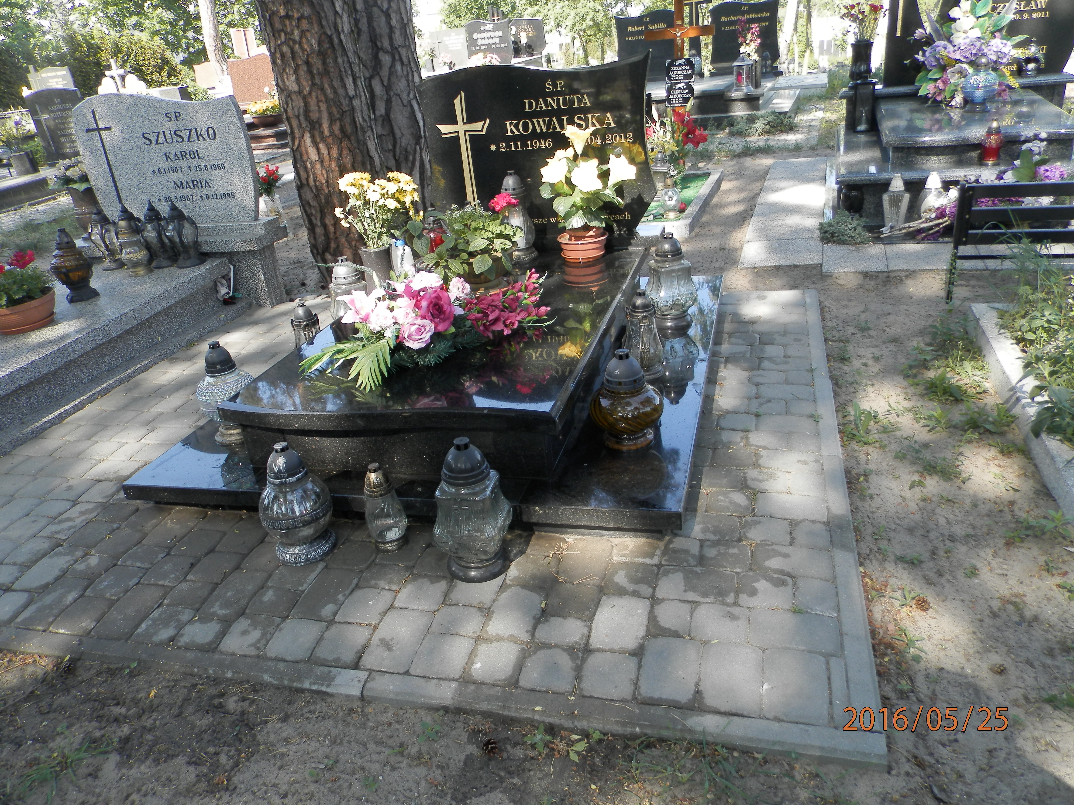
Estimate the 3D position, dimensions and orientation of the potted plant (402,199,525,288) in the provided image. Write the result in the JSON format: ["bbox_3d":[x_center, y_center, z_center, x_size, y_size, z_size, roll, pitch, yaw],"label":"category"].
[{"bbox_3d":[-0.285,-0.605,2.967,0.436,0.304,0.339,1,27,17],"label":"potted plant"}]

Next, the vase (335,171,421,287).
[{"bbox_3d":[-0.571,-0.615,2.891,0.333,0.484,0.284,1,27,17],"label":"vase"}]

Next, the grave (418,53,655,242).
[{"bbox_3d":[-0.049,-1.081,3.373,1.120,0.730,0.085,1,26,17],"label":"grave"}]

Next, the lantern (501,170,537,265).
[{"bbox_3d":[-0.083,-0.806,3.353,0.137,0.380,0.137,-6,25,3],"label":"lantern"}]

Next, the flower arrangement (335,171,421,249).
[{"bbox_3d":[-0.583,-0.700,2.849,0.333,0.282,0.284,1,27,17],"label":"flower arrangement"}]

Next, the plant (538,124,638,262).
[{"bbox_3d":[0.202,-0.859,3.198,0.420,0.540,0.370,1,26,17],"label":"plant"}]

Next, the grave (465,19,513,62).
[{"bbox_3d":[-0.757,-5.828,12.500,0.800,0.680,0.090,1,26,17],"label":"grave"}]

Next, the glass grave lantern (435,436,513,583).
[{"bbox_3d":[-0.160,0.252,1.897,0.157,0.363,0.157,1,27,17],"label":"glass grave lantern"}]

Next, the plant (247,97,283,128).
[{"bbox_3d":[-3.681,-3.962,10.600,0.510,0.380,0.480,1,26,17],"label":"plant"}]

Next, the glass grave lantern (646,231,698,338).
[{"bbox_3d":[0.501,-0.440,2.895,0.165,0.375,0.165,-11,25,-7],"label":"glass grave lantern"}]

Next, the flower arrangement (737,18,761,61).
[{"bbox_3d":[2.095,-3.592,7.669,0.224,0.393,0.206,1,27,17],"label":"flower arrangement"}]

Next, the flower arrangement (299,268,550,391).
[{"bbox_3d":[-0.370,-0.247,2.421,0.830,0.235,0.480,-5,25,6],"label":"flower arrangement"}]

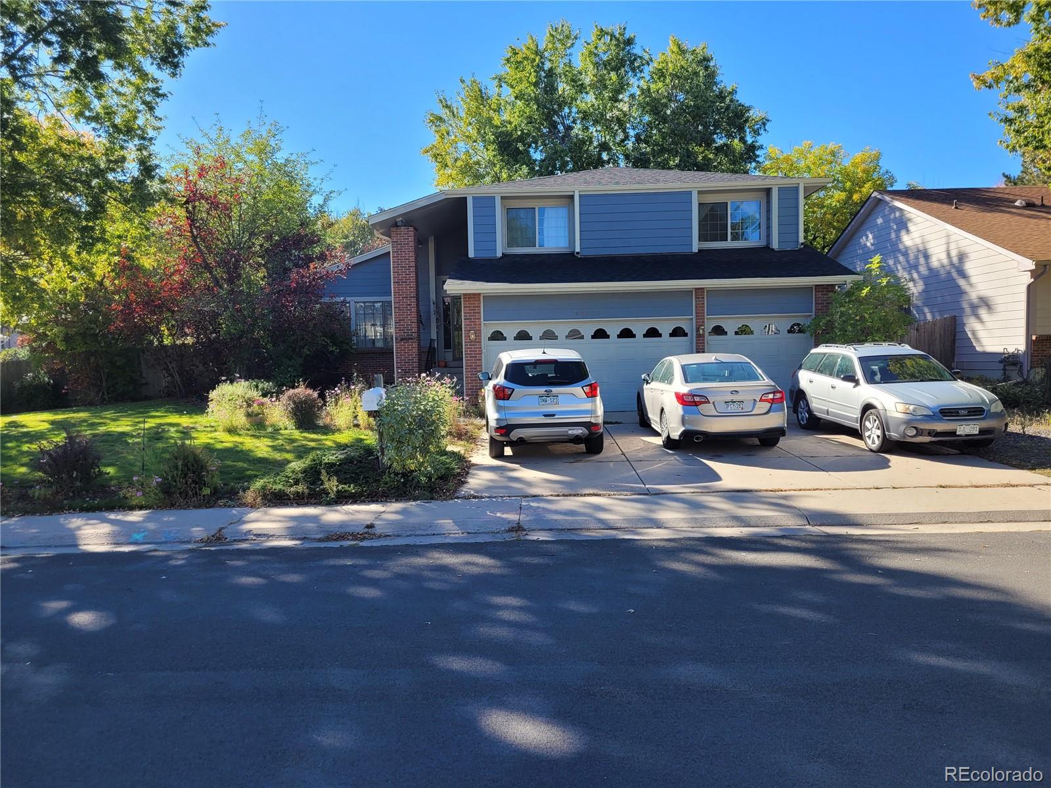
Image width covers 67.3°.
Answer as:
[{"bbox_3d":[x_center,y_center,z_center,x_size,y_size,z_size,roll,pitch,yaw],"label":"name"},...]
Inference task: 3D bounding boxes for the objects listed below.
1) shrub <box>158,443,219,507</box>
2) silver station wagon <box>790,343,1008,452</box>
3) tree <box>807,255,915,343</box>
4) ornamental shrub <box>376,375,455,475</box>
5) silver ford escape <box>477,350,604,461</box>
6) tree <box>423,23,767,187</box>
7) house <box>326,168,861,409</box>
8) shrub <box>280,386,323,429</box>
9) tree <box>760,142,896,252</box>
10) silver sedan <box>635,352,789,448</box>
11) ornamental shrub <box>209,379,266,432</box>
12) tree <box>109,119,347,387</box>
[{"bbox_3d":[-4.201,1.009,9.850,0.770,0.790,0.750,-1,3,0],"label":"shrub"},{"bbox_3d":[6.190,-0.020,13.700,1.800,1.600,4.800,-1,5,-3],"label":"silver station wagon"},{"bbox_3d":[7.284,-1.351,17.183,2.300,3.300,2.200,-1,3,0],"label":"tree"},{"bbox_3d":[-1.472,0.435,10.600,1.030,1.400,1.000,-1,4,0],"label":"ornamental shrub"},{"bbox_3d":[0.225,0.030,13.880,1.880,1.690,4.500,-1,4,-3],"label":"silver ford escape"},{"bbox_3d":[3.244,-8.746,35.530,14.800,15.710,13.500,-1,4,0],"label":"tree"},{"bbox_3d":[1.651,-3.193,23.811,14.400,6.900,12.600,-1,3,4],"label":"house"},{"bbox_3d":[-4.324,0.277,15.200,0.800,0.820,0.800,-1,3,0],"label":"shrub"},{"bbox_3d":[11.564,-5.188,30.302,5.500,8.960,5.300,-1,4,0],"label":"tree"},{"bbox_3d":[3.190,0.025,14.100,1.850,1.500,4.800,-1,5,1],"label":"silver sedan"},{"bbox_3d":[-5.923,0.228,16.200,1.170,1.030,1.100,-1,4,0],"label":"ornamental shrub"},{"bbox_3d":[-7.952,-3.597,20.863,6.300,7.600,5.900,-1,3,0],"label":"tree"}]

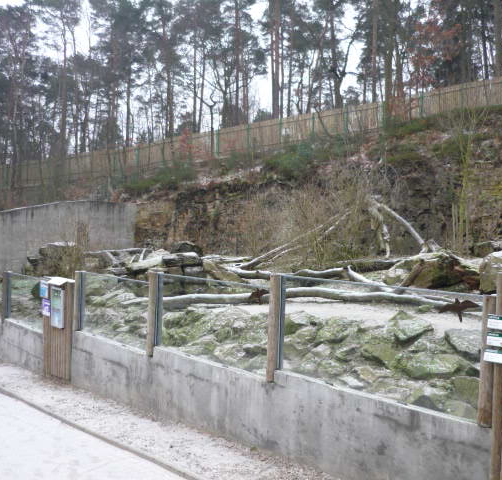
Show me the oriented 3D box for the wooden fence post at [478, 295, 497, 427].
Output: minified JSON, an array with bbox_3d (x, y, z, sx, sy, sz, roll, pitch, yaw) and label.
[{"bbox_3d":[1.457,0.747,3.750,0.090,0.811,0.090,1,1,-40],"label":"wooden fence post"}]

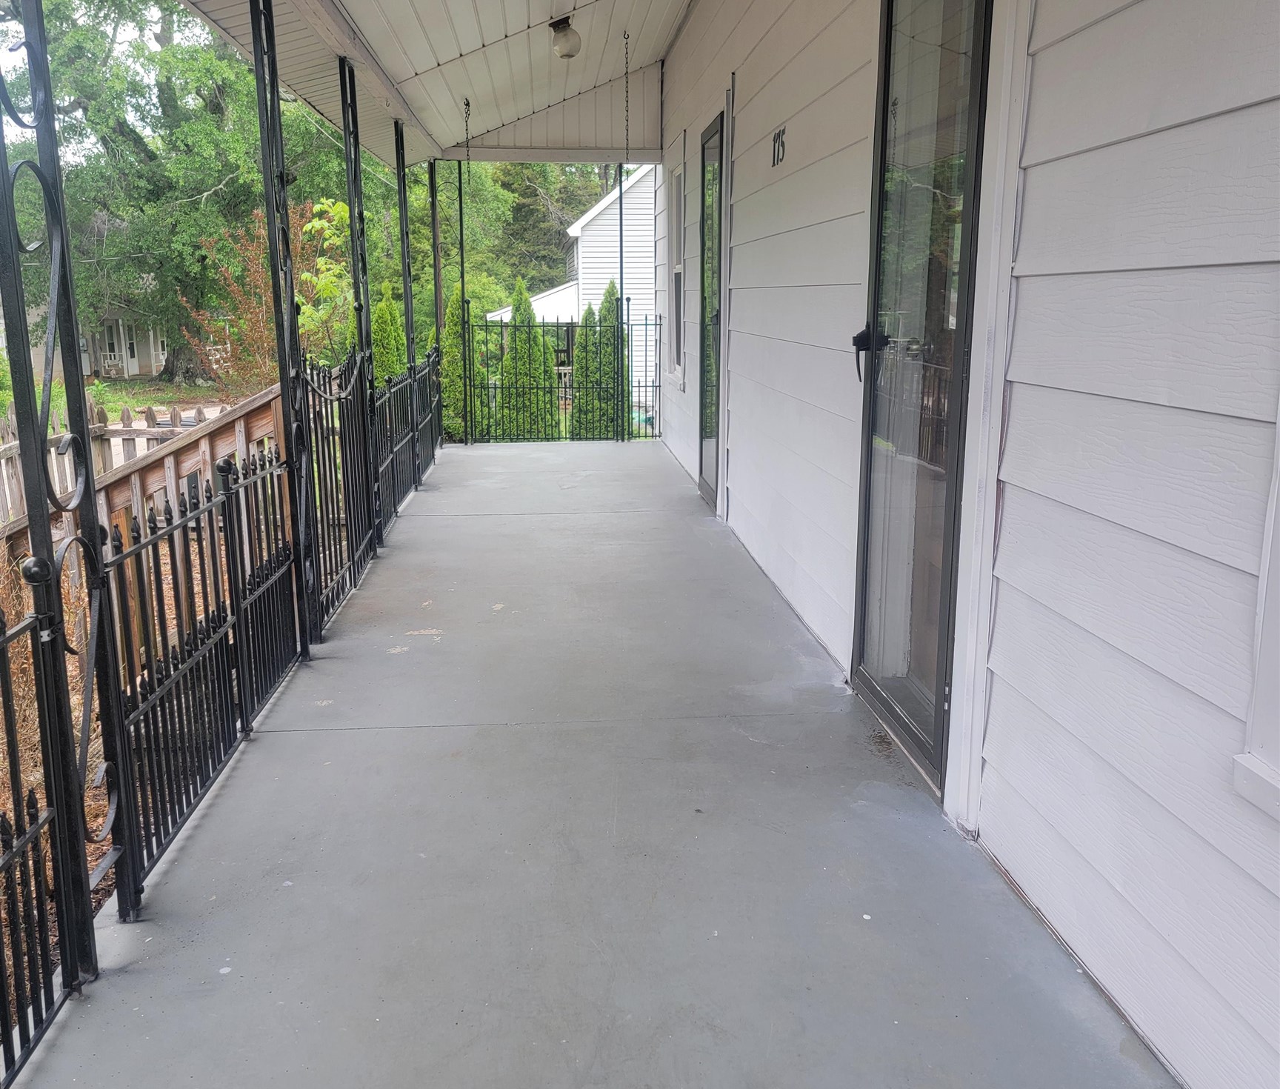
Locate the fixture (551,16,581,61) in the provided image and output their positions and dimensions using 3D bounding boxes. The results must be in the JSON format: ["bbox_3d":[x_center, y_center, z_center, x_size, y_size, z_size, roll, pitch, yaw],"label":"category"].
[{"bbox_3d":[-0.377,-2.579,6.031,0.148,0.195,0.148,-17,13,-1],"label":"fixture"}]

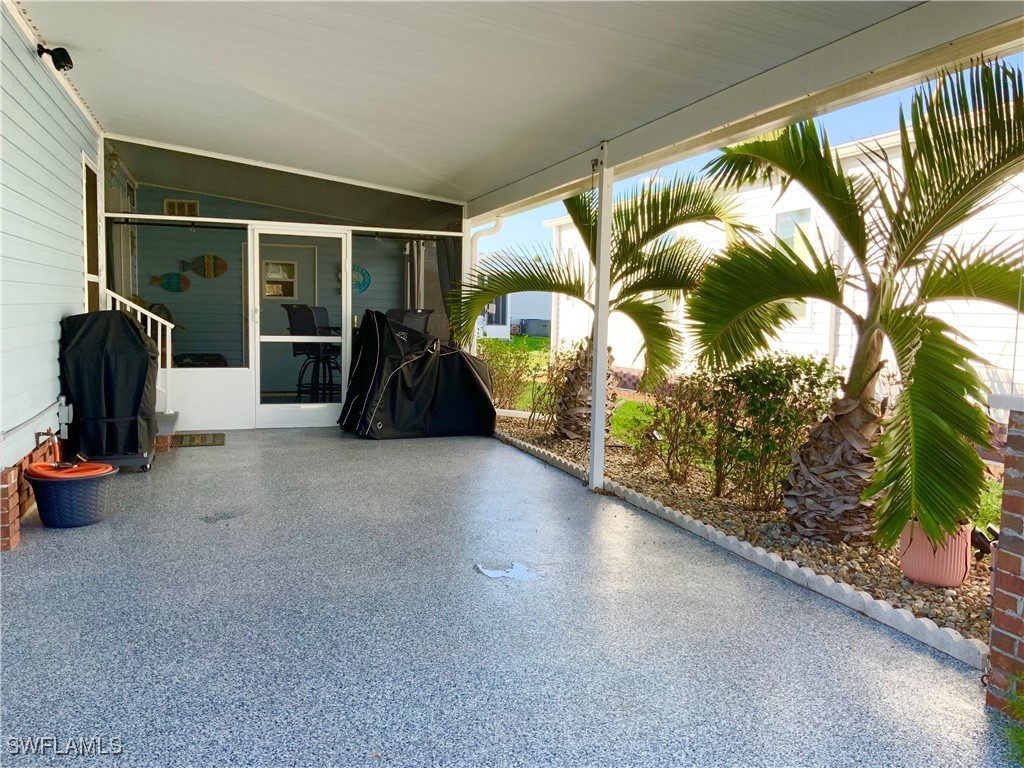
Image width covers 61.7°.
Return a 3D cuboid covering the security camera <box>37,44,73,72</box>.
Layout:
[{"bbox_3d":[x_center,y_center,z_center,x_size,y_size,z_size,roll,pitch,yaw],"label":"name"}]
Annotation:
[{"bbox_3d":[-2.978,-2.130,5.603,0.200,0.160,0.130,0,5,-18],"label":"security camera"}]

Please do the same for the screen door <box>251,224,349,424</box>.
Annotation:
[{"bbox_3d":[-2.216,-0.572,9.003,0.950,2.070,0.060,0,5,-18],"label":"screen door"}]

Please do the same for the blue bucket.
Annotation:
[{"bbox_3d":[-2.540,0.652,4.974,0.490,0.290,0.490,0,5,-18],"label":"blue bucket"}]

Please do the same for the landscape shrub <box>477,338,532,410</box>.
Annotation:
[{"bbox_3d":[-0.107,-0.121,10.750,0.720,0.930,0.700,0,5,-18],"label":"landscape shrub"}]

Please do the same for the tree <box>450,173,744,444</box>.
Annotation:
[{"bbox_3d":[0.770,-0.885,8.774,2.950,2.800,2.600,0,5,-18],"label":"tree"}]

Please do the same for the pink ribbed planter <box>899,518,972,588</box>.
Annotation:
[{"bbox_3d":[1.945,0.780,3.956,0.300,0.250,0.300,1,5,0],"label":"pink ribbed planter"}]

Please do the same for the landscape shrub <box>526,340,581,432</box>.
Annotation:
[{"bbox_3d":[0.445,0.001,9.200,0.580,0.950,0.580,0,5,-18],"label":"landscape shrub"}]

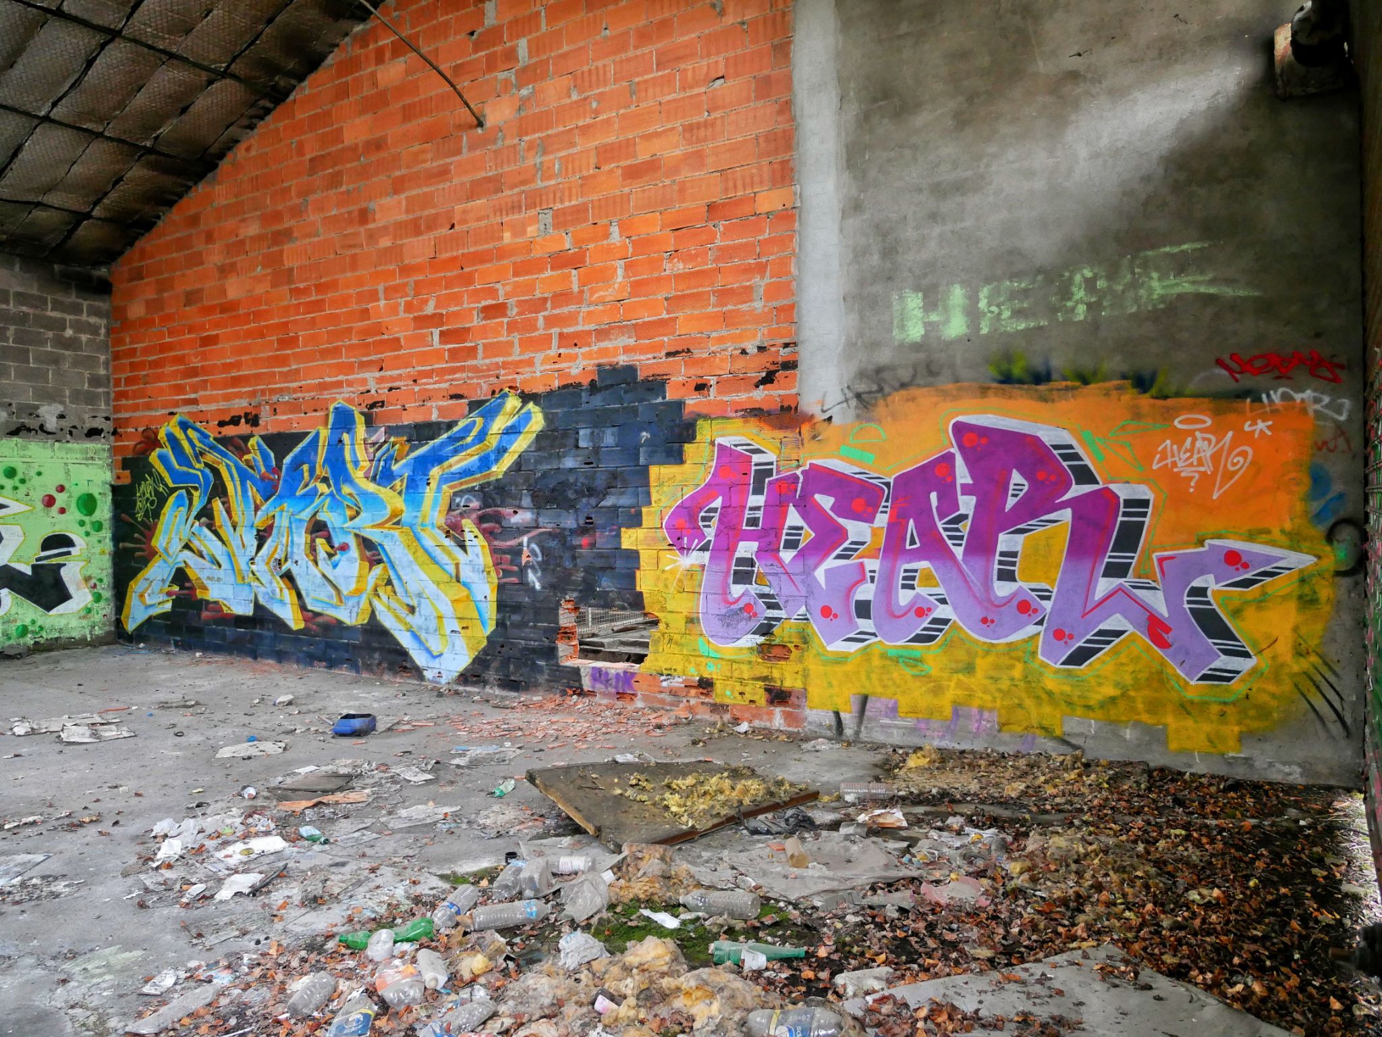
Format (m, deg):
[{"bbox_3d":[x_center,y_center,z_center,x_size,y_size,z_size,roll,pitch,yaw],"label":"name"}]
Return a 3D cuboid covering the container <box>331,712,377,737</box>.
[{"bbox_3d":[-2.390,1.451,6.801,0.270,0.125,0.190,0,0,12],"label":"container"}]

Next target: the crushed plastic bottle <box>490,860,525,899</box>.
[{"bbox_3d":[-0.698,1.399,3.739,0.090,0.080,0.265,0,0,4],"label":"crushed plastic bottle"}]

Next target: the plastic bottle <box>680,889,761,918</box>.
[{"bbox_3d":[0.102,1.387,3.458,0.295,0.090,0.093,0,0,8],"label":"plastic bottle"}]

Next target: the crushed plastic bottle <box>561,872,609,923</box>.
[{"bbox_3d":[-0.371,1.379,3.484,0.130,0.075,0.220,-1,13,26],"label":"crushed plastic bottle"}]

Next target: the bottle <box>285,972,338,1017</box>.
[{"bbox_3d":[-1.110,1.393,2.811,0.078,0.072,0.190,0,0,9],"label":"bottle"}]

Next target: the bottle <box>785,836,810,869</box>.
[{"bbox_3d":[0.444,1.398,4.038,0.080,0.075,0.200,0,-2,0],"label":"bottle"}]

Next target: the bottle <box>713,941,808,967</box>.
[{"bbox_3d":[0.218,1.395,3.081,0.300,0.074,0.077,1,-1,-2],"label":"bottle"}]

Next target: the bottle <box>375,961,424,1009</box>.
[{"bbox_3d":[-0.870,1.390,2.855,0.122,0.085,0.215,0,0,-22],"label":"bottle"}]

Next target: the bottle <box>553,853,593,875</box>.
[{"bbox_3d":[-0.488,1.404,3.882,0.205,0.068,0.070,0,0,1],"label":"bottle"}]

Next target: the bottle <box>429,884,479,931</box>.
[{"bbox_3d":[-0.844,1.394,3.449,0.085,0.082,0.295,0,1,8],"label":"bottle"}]

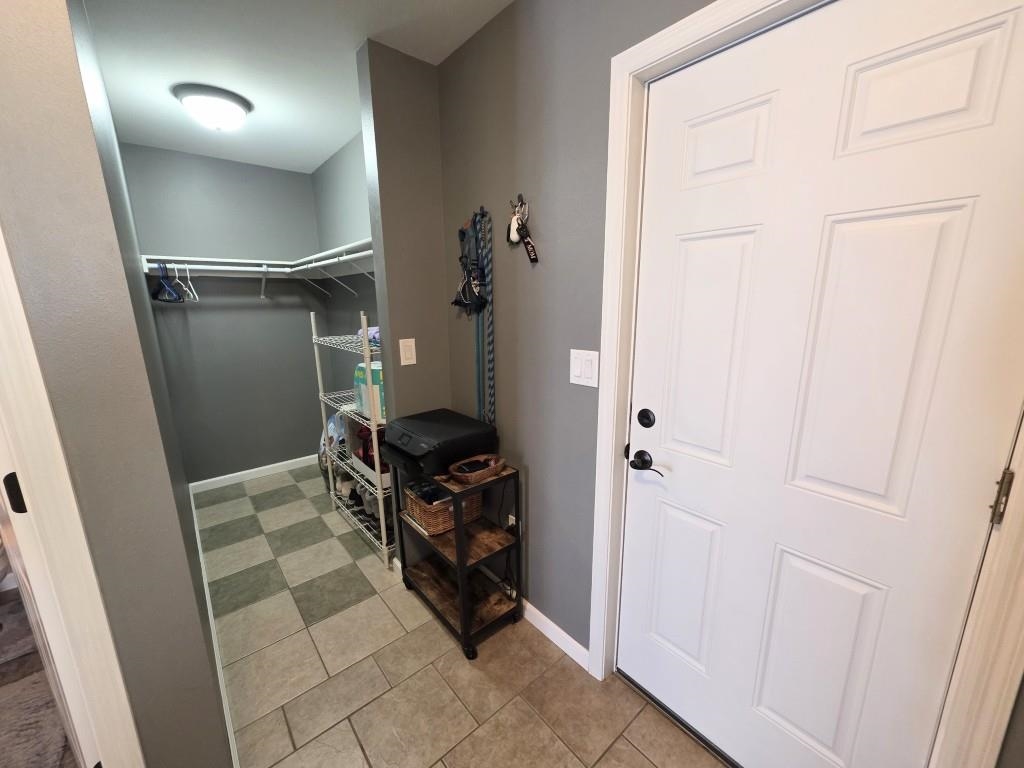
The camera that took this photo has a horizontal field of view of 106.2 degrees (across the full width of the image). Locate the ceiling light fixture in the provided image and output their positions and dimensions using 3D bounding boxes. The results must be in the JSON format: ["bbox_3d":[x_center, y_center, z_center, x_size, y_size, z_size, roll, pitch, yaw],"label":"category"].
[{"bbox_3d":[-1.474,-1.350,1.918,0.330,0.135,0.330,-11,16,-40],"label":"ceiling light fixture"}]

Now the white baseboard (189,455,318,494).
[{"bbox_3d":[-2.052,0.740,3.284,1.055,0.088,0.014,-10,15,-36],"label":"white baseboard"}]

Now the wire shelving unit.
[{"bbox_3d":[-0.869,0.259,2.403,0.355,1.383,0.870,-11,16,-40],"label":"wire shelving unit"}]

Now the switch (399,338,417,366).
[{"bbox_3d":[-0.482,-0.149,1.800,0.077,0.120,0.010,-11,16,-40],"label":"switch"}]

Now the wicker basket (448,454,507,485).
[{"bbox_3d":[-0.132,0.345,1.575,0.216,0.052,0.113,-11,16,-40],"label":"wicker basket"}]

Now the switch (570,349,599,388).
[{"bbox_3d":[0.245,-0.052,1.328,0.010,0.120,0.115,-11,16,-40],"label":"switch"}]

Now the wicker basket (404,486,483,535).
[{"bbox_3d":[-0.340,0.579,1.884,0.265,0.140,0.260,-11,16,-40],"label":"wicker basket"}]

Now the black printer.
[{"bbox_3d":[-0.341,0.259,1.756,0.348,0.146,0.407,-11,16,-40],"label":"black printer"}]

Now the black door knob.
[{"bbox_3d":[0.439,0.267,1.252,0.064,0.065,0.130,-11,16,-40],"label":"black door knob"}]

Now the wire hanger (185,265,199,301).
[{"bbox_3d":[-2.130,-0.666,2.546,0.420,0.238,0.016,11,17,42],"label":"wire hanger"}]

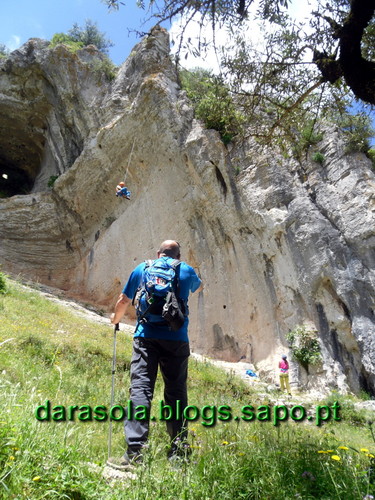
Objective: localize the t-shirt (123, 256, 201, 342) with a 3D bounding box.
[{"bbox_3d":[-0.203,0.386,3.150,0.610,0.660,0.370,1,-14,2],"label":"t-shirt"}]

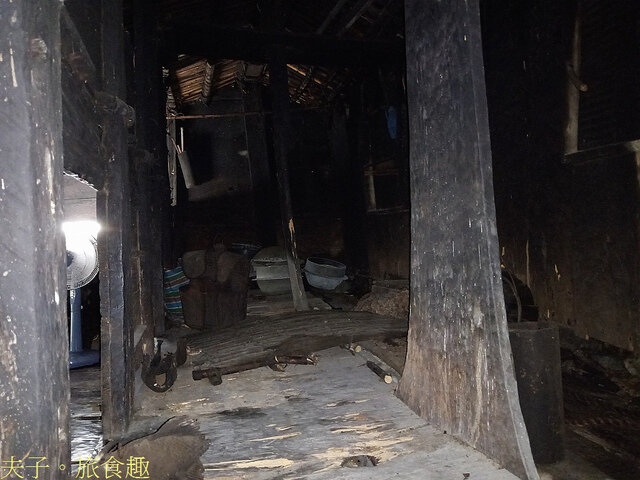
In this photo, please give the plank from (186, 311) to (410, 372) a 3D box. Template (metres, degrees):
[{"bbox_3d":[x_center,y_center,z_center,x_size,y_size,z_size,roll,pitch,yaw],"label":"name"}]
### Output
[{"bbox_3d":[-0.010,0.765,3.740,1.980,0.200,0.580,-1,1,-22],"label":"plank"}]

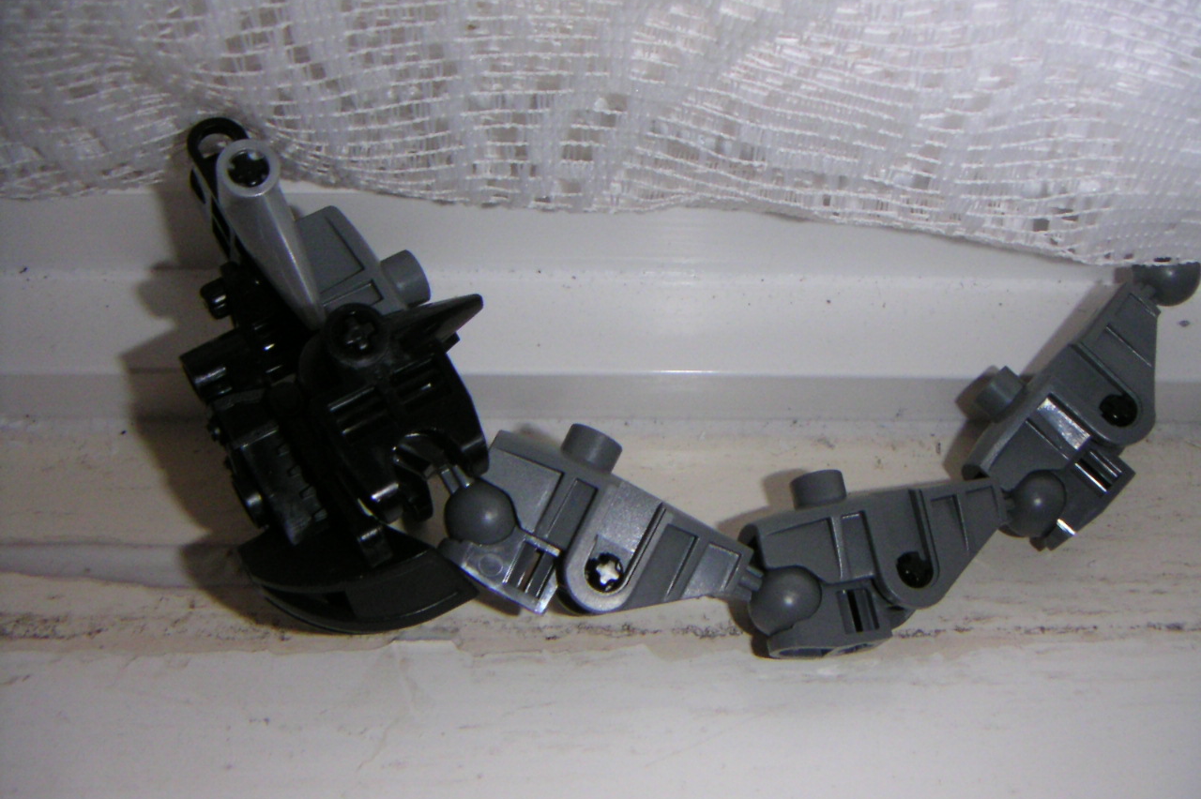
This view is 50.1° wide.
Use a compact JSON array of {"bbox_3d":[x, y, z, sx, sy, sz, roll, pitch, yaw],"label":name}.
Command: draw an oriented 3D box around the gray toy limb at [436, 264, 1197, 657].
[{"bbox_3d":[0.041,0.013,0.194,0.131,0.019,0.049,-14,72,-12],"label":"gray toy limb"}]

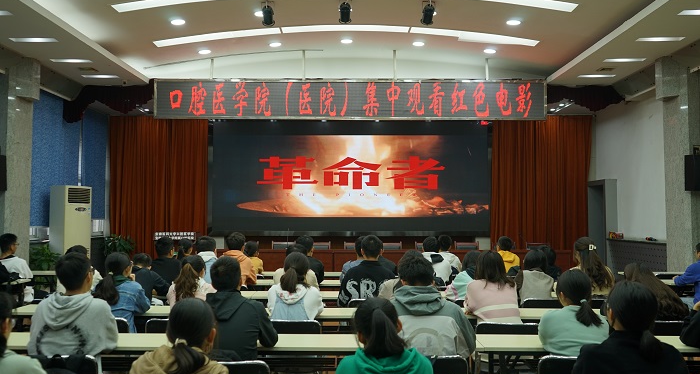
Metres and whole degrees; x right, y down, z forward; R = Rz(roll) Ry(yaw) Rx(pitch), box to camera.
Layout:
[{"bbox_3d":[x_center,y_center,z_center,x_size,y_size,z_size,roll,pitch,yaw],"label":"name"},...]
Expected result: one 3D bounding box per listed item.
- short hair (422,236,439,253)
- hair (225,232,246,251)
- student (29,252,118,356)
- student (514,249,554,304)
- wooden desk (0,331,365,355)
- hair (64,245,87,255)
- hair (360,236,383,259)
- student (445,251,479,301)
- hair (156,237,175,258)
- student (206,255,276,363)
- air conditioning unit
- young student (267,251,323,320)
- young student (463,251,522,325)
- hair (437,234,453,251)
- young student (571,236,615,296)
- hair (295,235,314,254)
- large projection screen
[{"bbox_3d":[0.835,0.600,6.231,0.170,0.180,0.200,0,-2,0],"label":"short hair"},{"bbox_3d":[-1.177,0.566,6.220,0.190,0.200,0.210,0,-3,0],"label":"hair"},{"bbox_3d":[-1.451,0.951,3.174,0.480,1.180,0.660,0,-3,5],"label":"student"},{"bbox_3d":[1.617,1.150,5.252,0.410,1.220,0.680,0,-3,0],"label":"student"},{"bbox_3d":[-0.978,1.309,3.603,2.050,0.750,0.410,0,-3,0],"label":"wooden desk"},{"bbox_3d":[-2.329,0.579,5.131,0.190,0.190,0.210,0,-2,8],"label":"hair"},{"bbox_3d":[0.188,0.523,5.270,0.180,0.205,0.210,0,-3,0],"label":"hair"},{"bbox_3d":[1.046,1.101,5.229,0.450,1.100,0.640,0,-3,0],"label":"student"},{"bbox_3d":[-1.905,0.609,6.176,0.185,0.200,0.200,0,-3,6],"label":"hair"},{"bbox_3d":[-0.608,1.029,3.286,0.470,1.280,0.720,0,-3,0],"label":"student"},{"bbox_3d":[-4.569,0.888,9.867,0.350,1.820,0.520,-1,-3,26],"label":"air conditioning unit"},{"bbox_3d":[-0.391,1.089,4.321,0.440,1.250,0.700,0,-2,2],"label":"young student"},{"bbox_3d":[1.013,1.090,4.284,0.430,1.250,0.700,0,-3,0],"label":"young student"},{"bbox_3d":[1.112,0.653,7.075,0.180,0.177,0.190,0,-3,8],"label":"hair"},{"bbox_3d":[2.063,1.092,5.291,0.440,1.300,0.720,1,-2,-16],"label":"young student"},{"bbox_3d":[-0.465,0.595,6.232,0.180,0.190,0.200,0,-2,12],"label":"hair"},{"bbox_3d":[0.010,-0.190,12.428,5.770,2.367,0.120,0,-3,0],"label":"large projection screen"}]

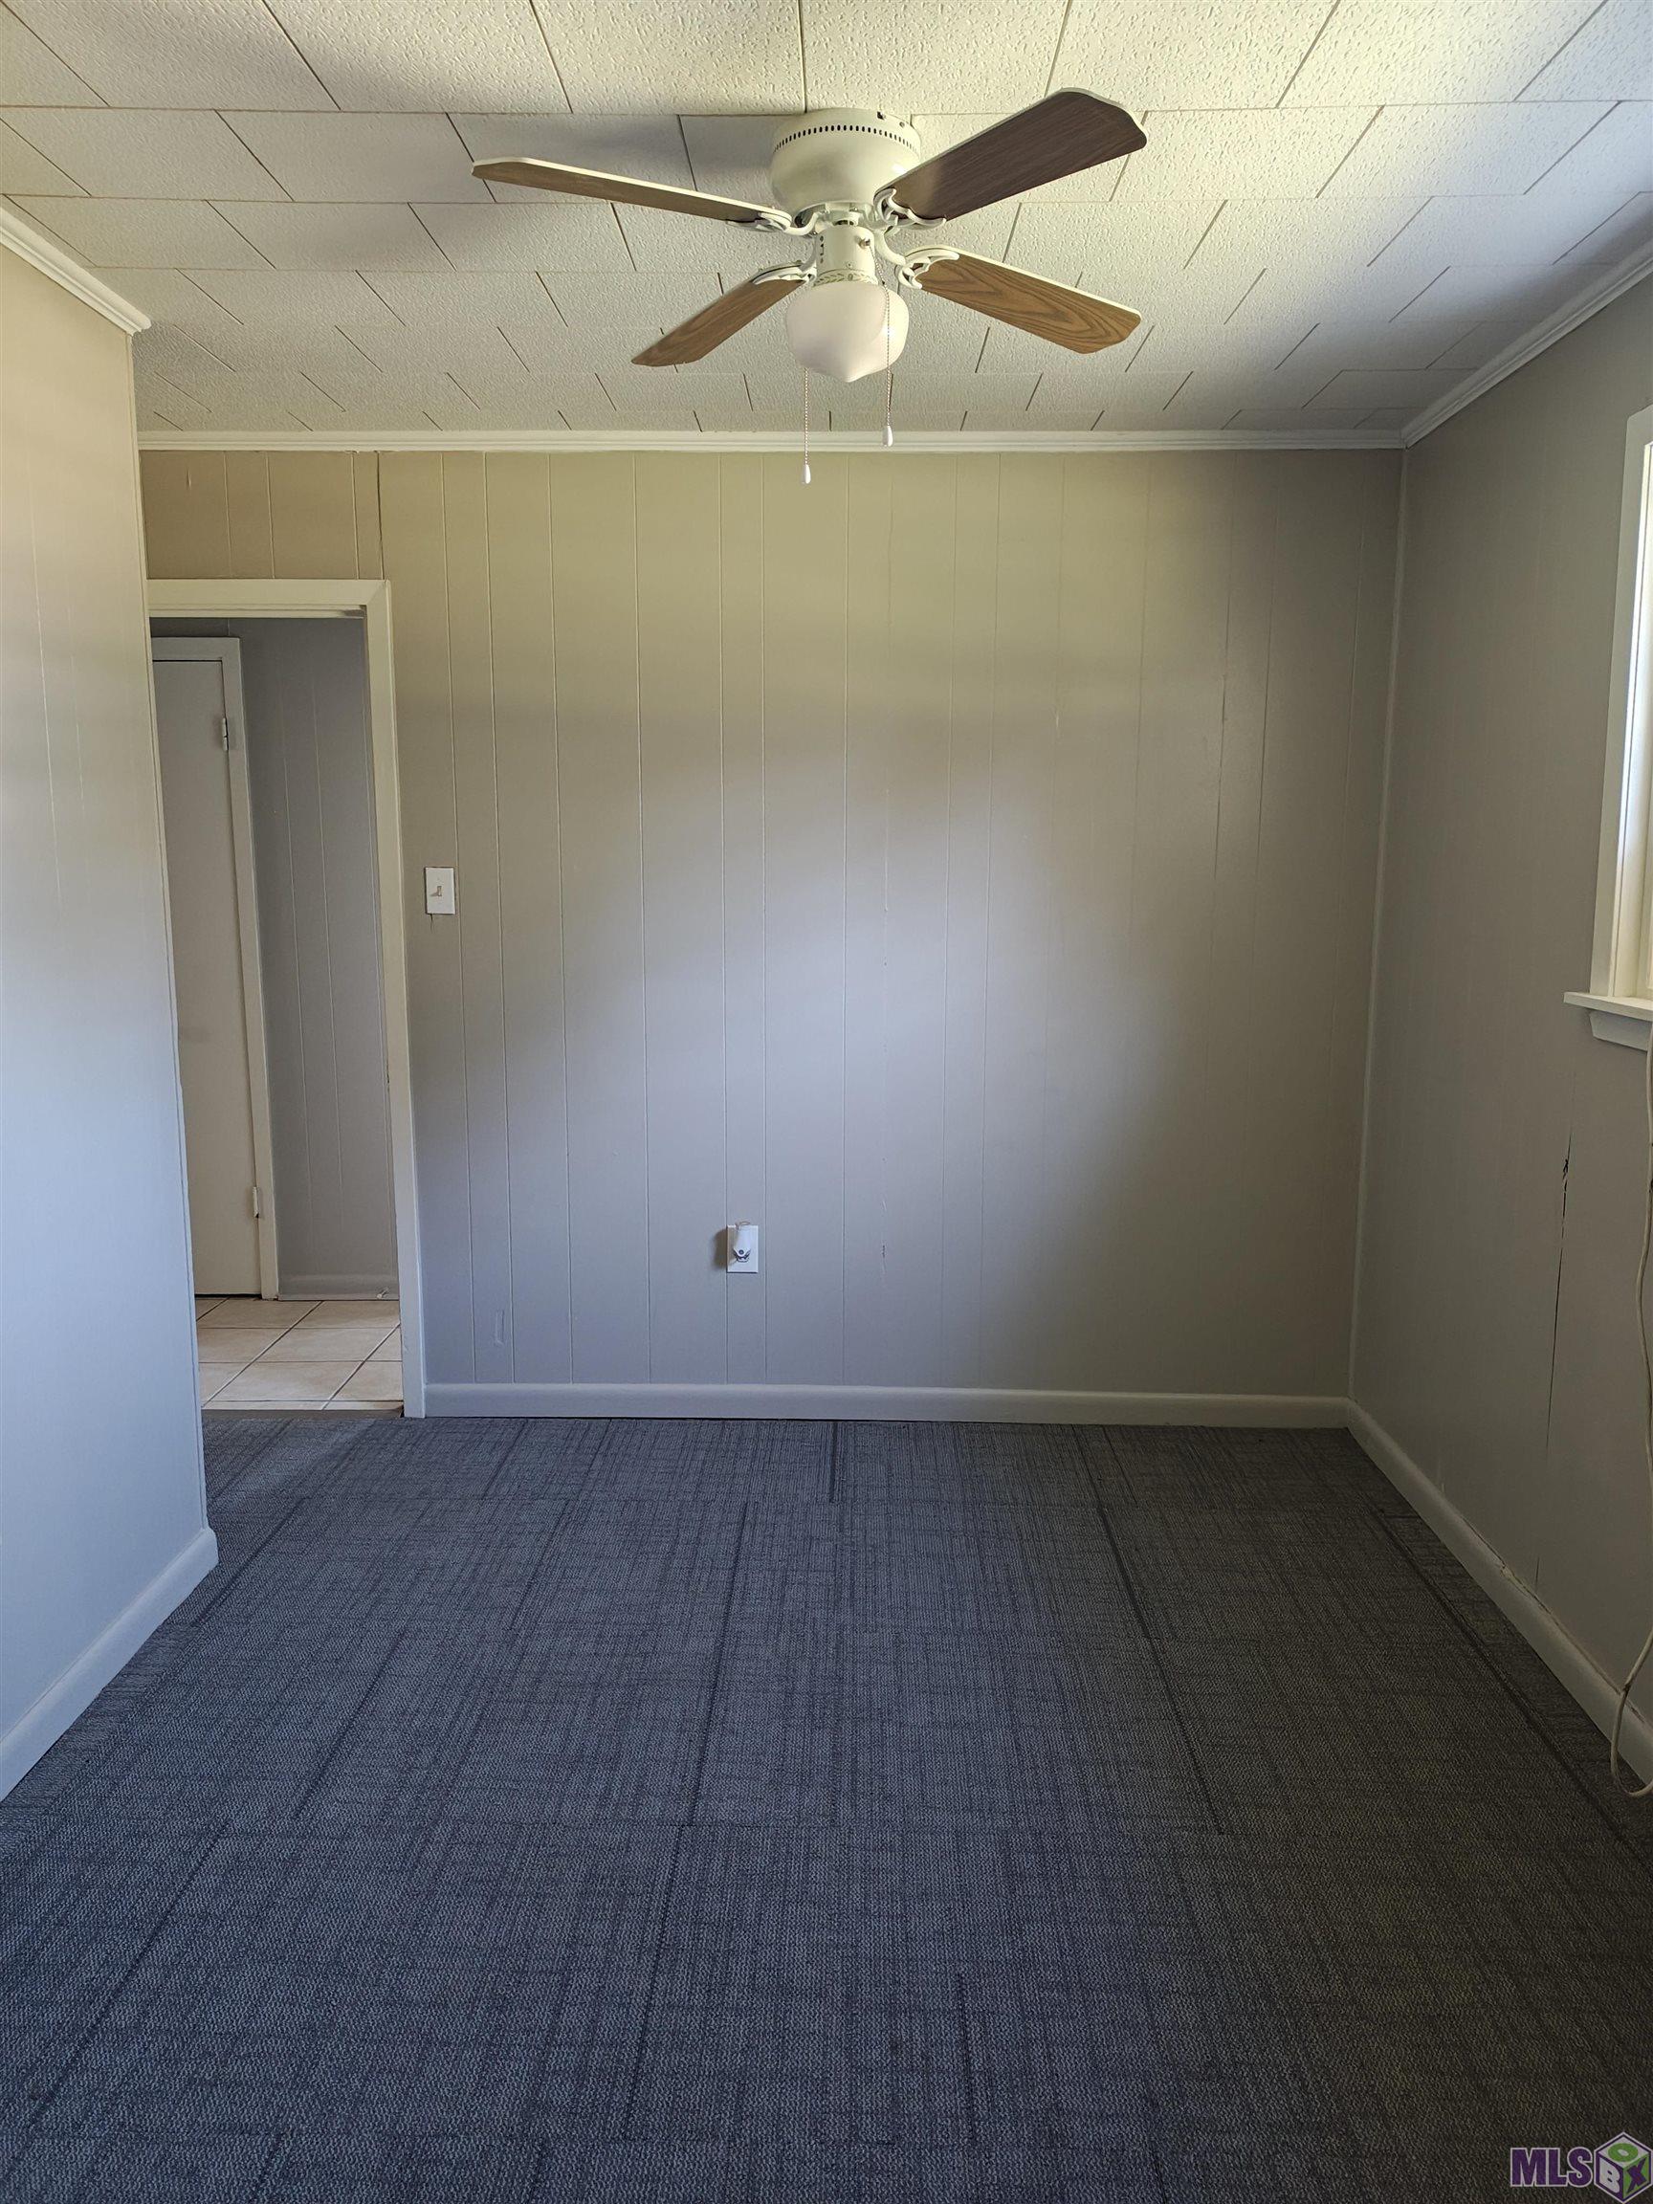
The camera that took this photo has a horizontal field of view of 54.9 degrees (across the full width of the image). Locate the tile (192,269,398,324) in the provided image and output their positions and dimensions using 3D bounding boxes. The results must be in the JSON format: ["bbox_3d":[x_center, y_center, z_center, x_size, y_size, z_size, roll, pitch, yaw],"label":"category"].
[{"bbox_3d":[-0.940,-1.426,2.827,0.305,0.018,0.305,0,10,1],"label":"tile"}]

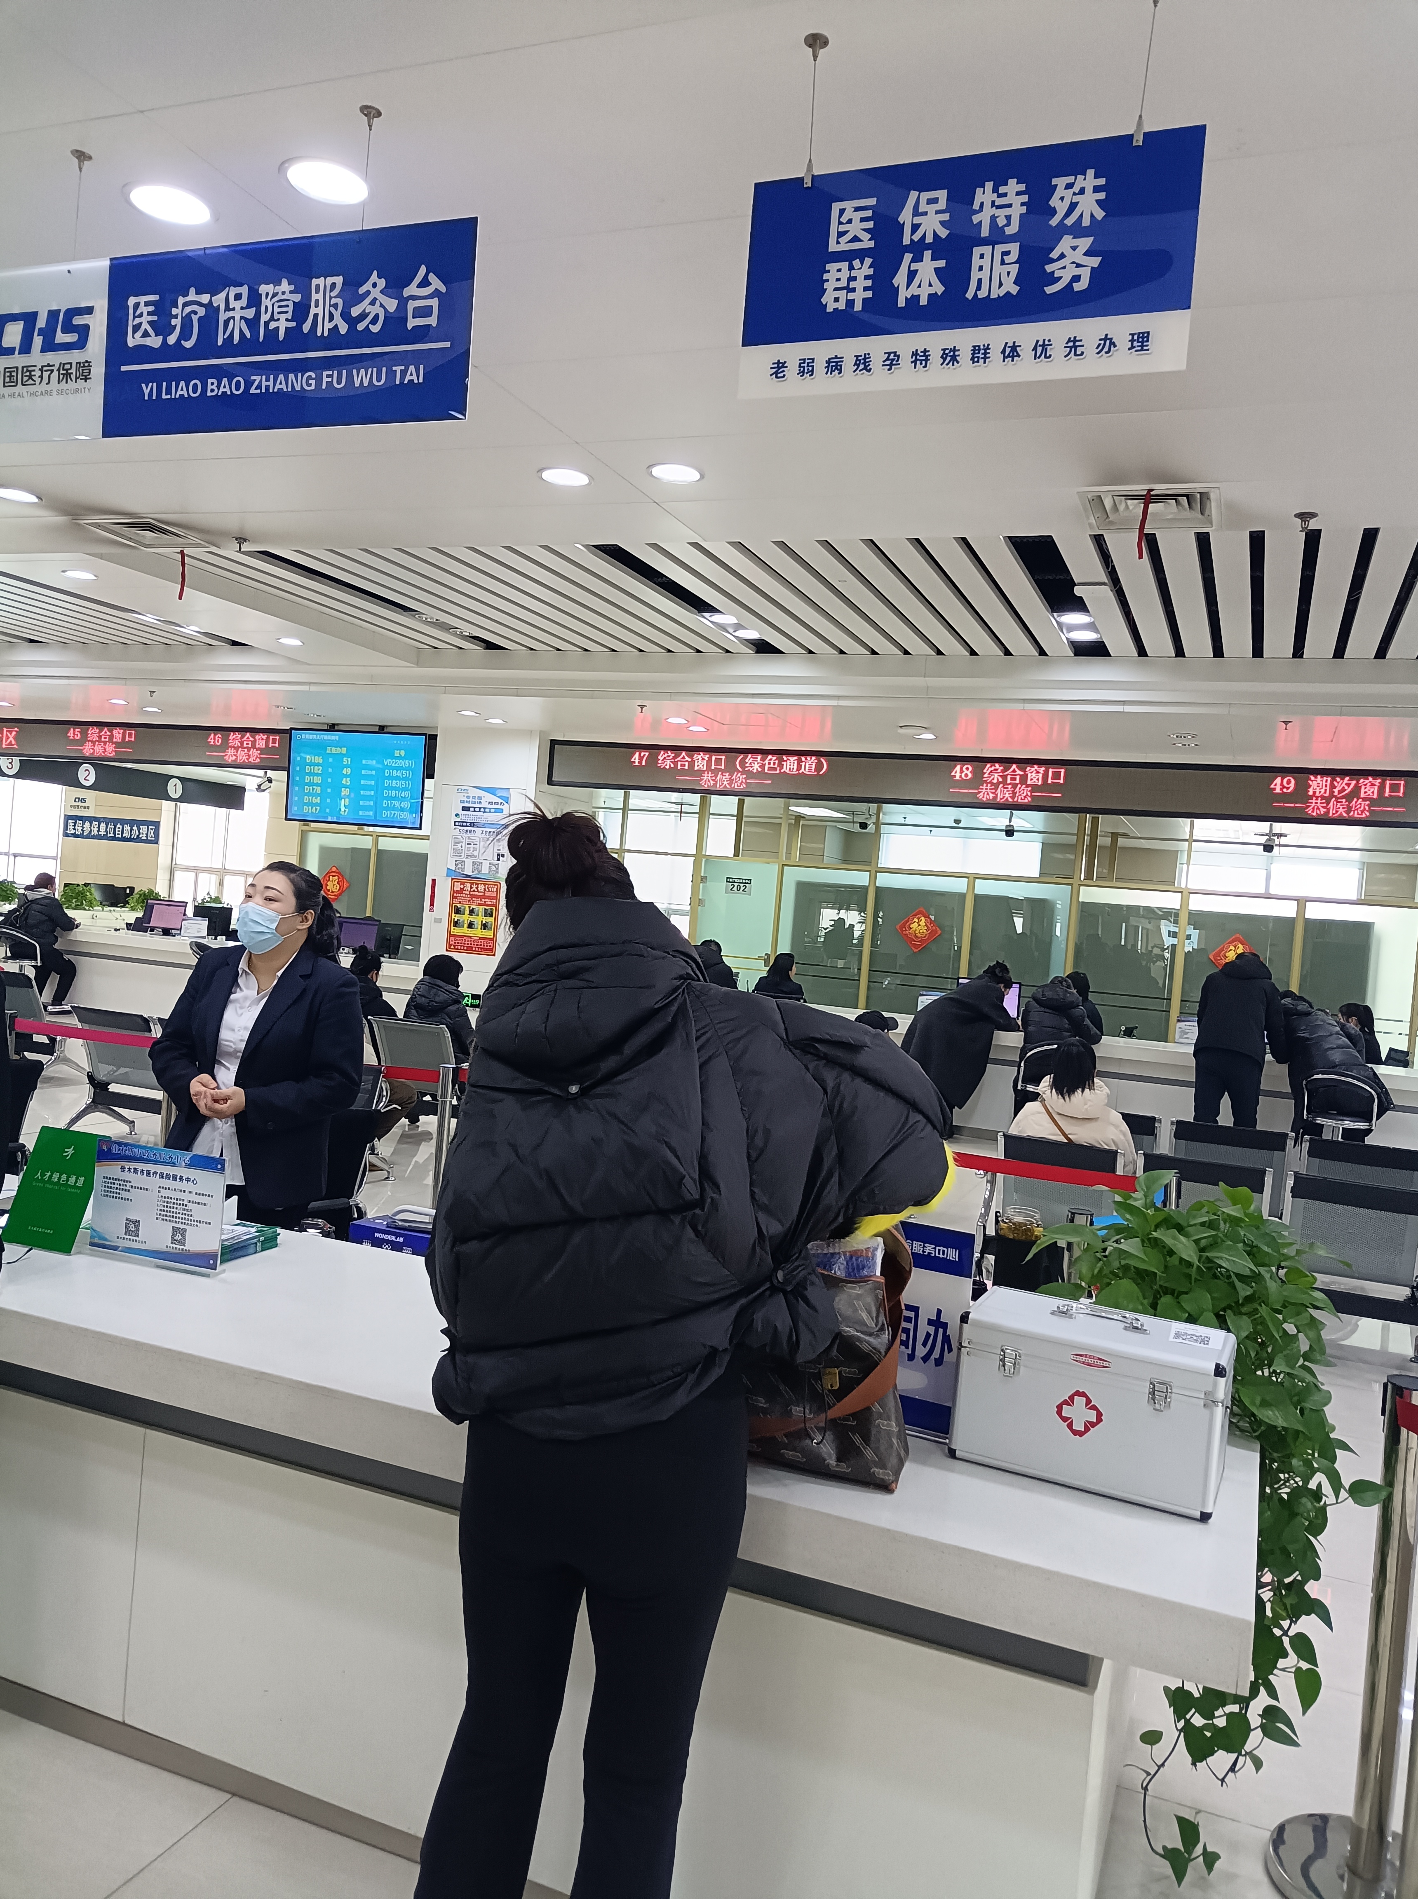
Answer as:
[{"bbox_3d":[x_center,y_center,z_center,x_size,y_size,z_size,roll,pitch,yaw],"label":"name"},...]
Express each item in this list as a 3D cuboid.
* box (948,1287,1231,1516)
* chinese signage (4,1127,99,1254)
[{"bbox_3d":[0.559,0.644,2.071,0.360,0.216,0.185,6,1,25],"label":"box"},{"bbox_3d":[-1.264,0.468,2.802,0.160,0.215,0.150,5,1,16],"label":"chinese signage"}]

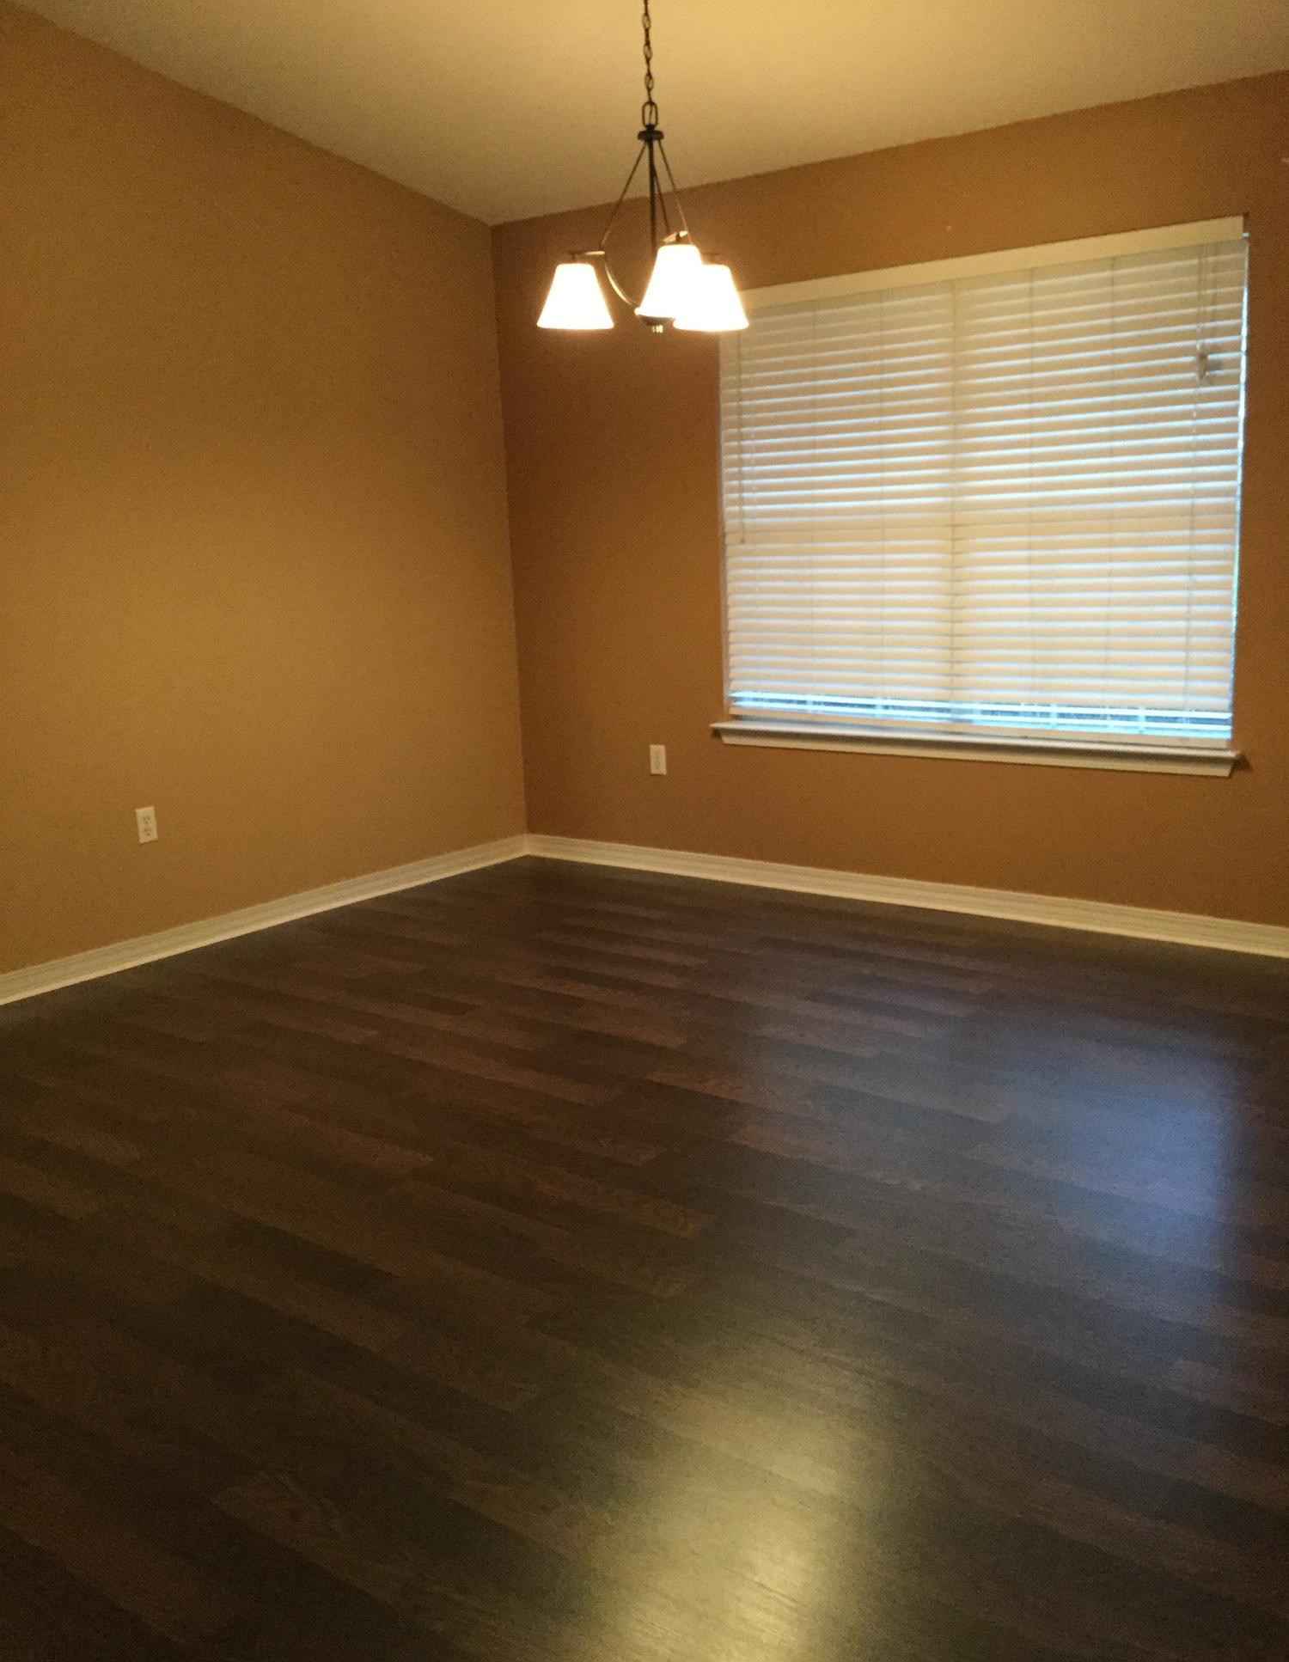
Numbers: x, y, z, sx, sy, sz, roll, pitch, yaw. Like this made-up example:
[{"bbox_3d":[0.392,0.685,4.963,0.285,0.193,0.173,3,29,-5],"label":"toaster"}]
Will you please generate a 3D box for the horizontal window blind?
[{"bbox_3d":[1.012,-1.051,4.972,1.769,1.485,0.075,7,14,37],"label":"horizontal window blind"}]

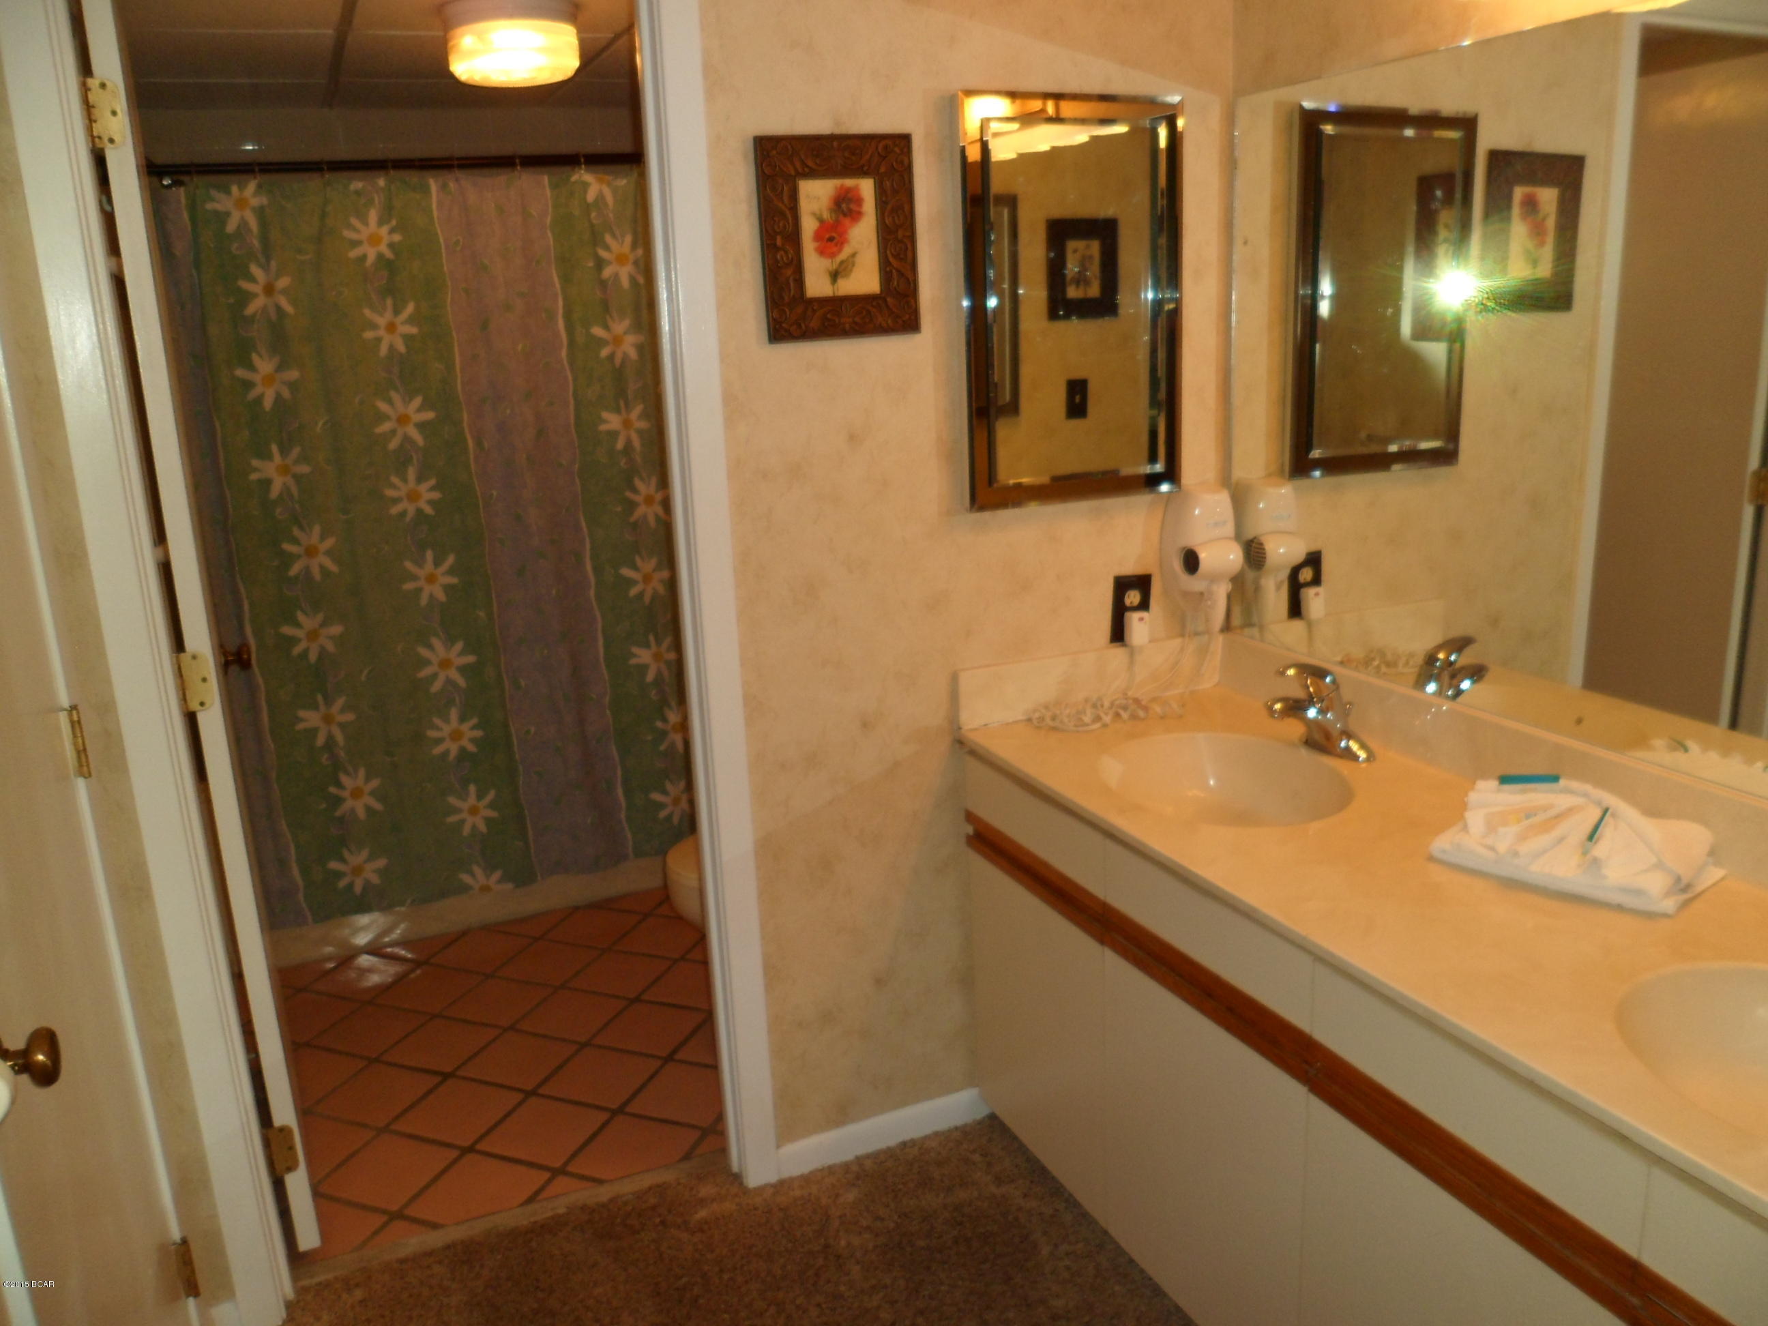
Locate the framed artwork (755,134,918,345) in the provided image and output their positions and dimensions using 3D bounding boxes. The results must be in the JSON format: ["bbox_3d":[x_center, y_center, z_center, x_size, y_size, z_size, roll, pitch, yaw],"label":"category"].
[{"bbox_3d":[-0.067,-0.663,2.077,0.251,0.301,0.022,-10,16,-22],"label":"framed artwork"}]

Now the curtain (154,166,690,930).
[{"bbox_3d":[-0.889,-0.288,3.348,1.460,1.770,0.070,-9,16,-23],"label":"curtain"}]

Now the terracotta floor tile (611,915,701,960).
[{"bbox_3d":[-0.565,0.709,3.402,0.190,0.012,0.190,3,16,21],"label":"terracotta floor tile"}]

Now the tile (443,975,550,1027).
[{"bbox_3d":[-0.897,0.797,3.107,0.190,0.012,0.190,3,16,21],"label":"tile"}]

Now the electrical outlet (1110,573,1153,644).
[{"bbox_3d":[0.462,-0.099,2.461,0.082,0.123,0.010,-9,16,-23],"label":"electrical outlet"}]

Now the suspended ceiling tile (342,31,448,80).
[{"bbox_3d":[-0.977,-1.430,3.127,0.600,0.016,0.600,-9,16,-23],"label":"suspended ceiling tile"}]

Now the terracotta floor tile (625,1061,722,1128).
[{"bbox_3d":[-0.402,0.881,2.713,0.190,0.012,0.190,3,16,21],"label":"terracotta floor tile"}]

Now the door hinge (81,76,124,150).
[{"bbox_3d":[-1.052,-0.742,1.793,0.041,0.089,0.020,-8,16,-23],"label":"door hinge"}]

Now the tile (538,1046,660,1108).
[{"bbox_3d":[-0.591,0.870,2.784,0.190,0.012,0.190,3,16,21],"label":"tile"}]

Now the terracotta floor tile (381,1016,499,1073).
[{"bbox_3d":[-0.969,0.848,2.928,0.190,0.012,0.190,3,16,21],"label":"terracotta floor tile"}]

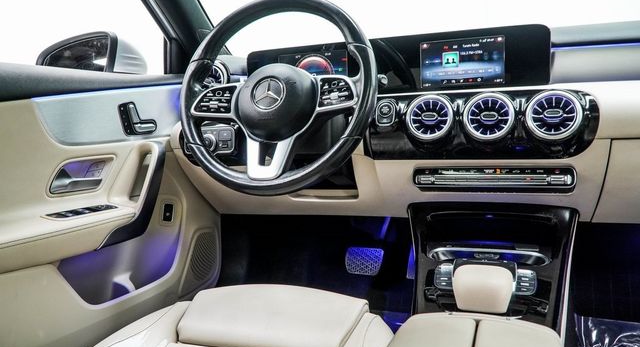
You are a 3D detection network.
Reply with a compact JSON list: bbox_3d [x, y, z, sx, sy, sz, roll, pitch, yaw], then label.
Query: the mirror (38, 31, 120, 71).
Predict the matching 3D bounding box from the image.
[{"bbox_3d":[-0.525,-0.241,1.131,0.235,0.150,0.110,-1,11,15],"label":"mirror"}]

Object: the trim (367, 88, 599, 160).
[{"bbox_3d":[0.290,-0.091,0.906,0.410,0.130,0.060,0,7,20],"label":"trim"}]

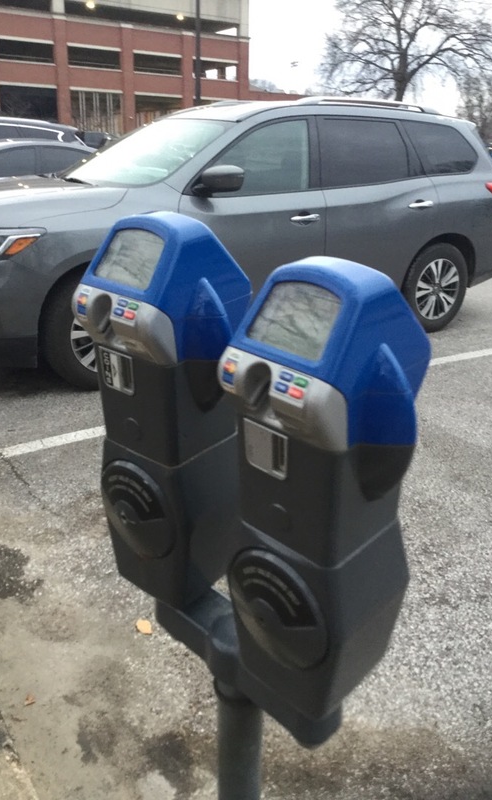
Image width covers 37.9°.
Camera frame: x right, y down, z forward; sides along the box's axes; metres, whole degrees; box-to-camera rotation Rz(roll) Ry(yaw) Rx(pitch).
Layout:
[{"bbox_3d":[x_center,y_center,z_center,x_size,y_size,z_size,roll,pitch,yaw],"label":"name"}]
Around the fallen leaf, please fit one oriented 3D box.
[{"bbox_3d":[-0.327,0.718,2.277,0.045,0.012,0.079,-7,20,-24],"label":"fallen leaf"}]

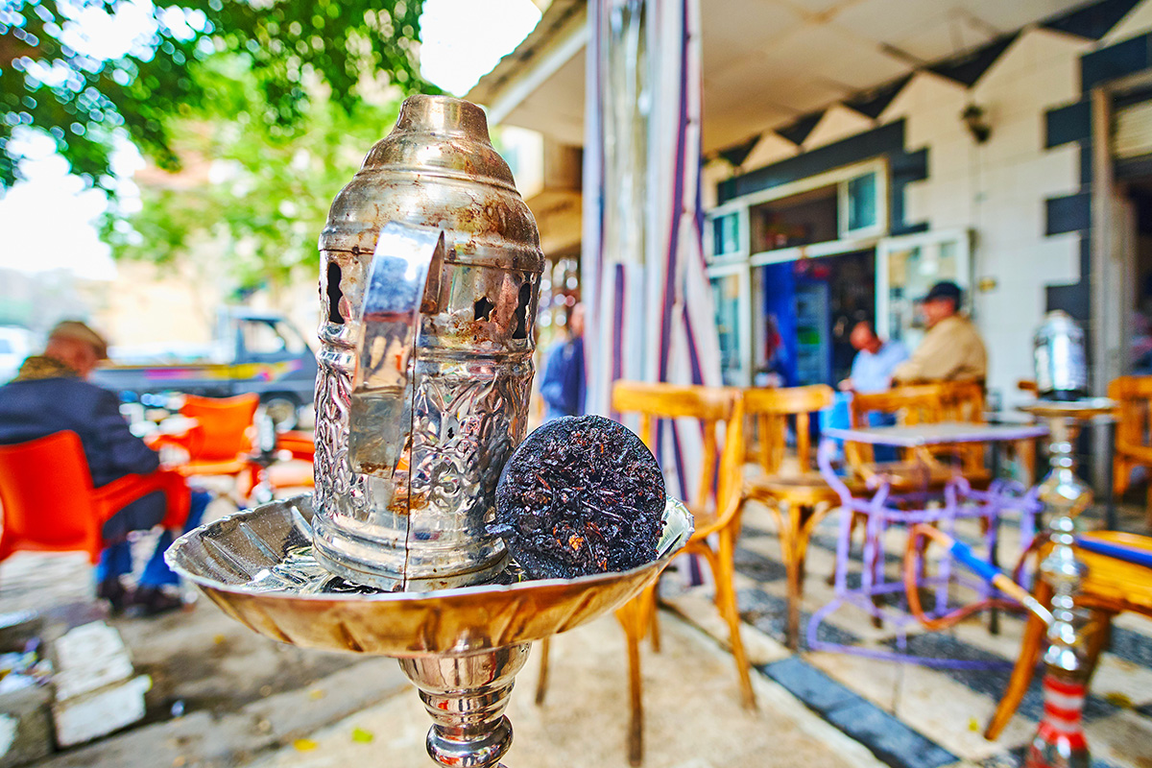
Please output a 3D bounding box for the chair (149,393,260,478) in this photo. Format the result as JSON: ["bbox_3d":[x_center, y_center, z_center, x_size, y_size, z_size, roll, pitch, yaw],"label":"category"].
[{"bbox_3d":[-1.890,0.460,3.020,0.550,0.800,0.560,0,0,-25],"label":"chair"}]

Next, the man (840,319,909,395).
[{"bbox_3d":[1.820,0.220,3.470,0.540,1.220,0.780,0,0,41],"label":"man"}]

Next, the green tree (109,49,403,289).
[{"bbox_3d":[-6.100,-2.600,11.000,5.200,6.600,5.000,0,0,-29],"label":"green tree"}]

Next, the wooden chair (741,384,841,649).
[{"bbox_3d":[0.800,0.415,2.070,0.430,0.820,0.470,0,0,-13],"label":"wooden chair"}]

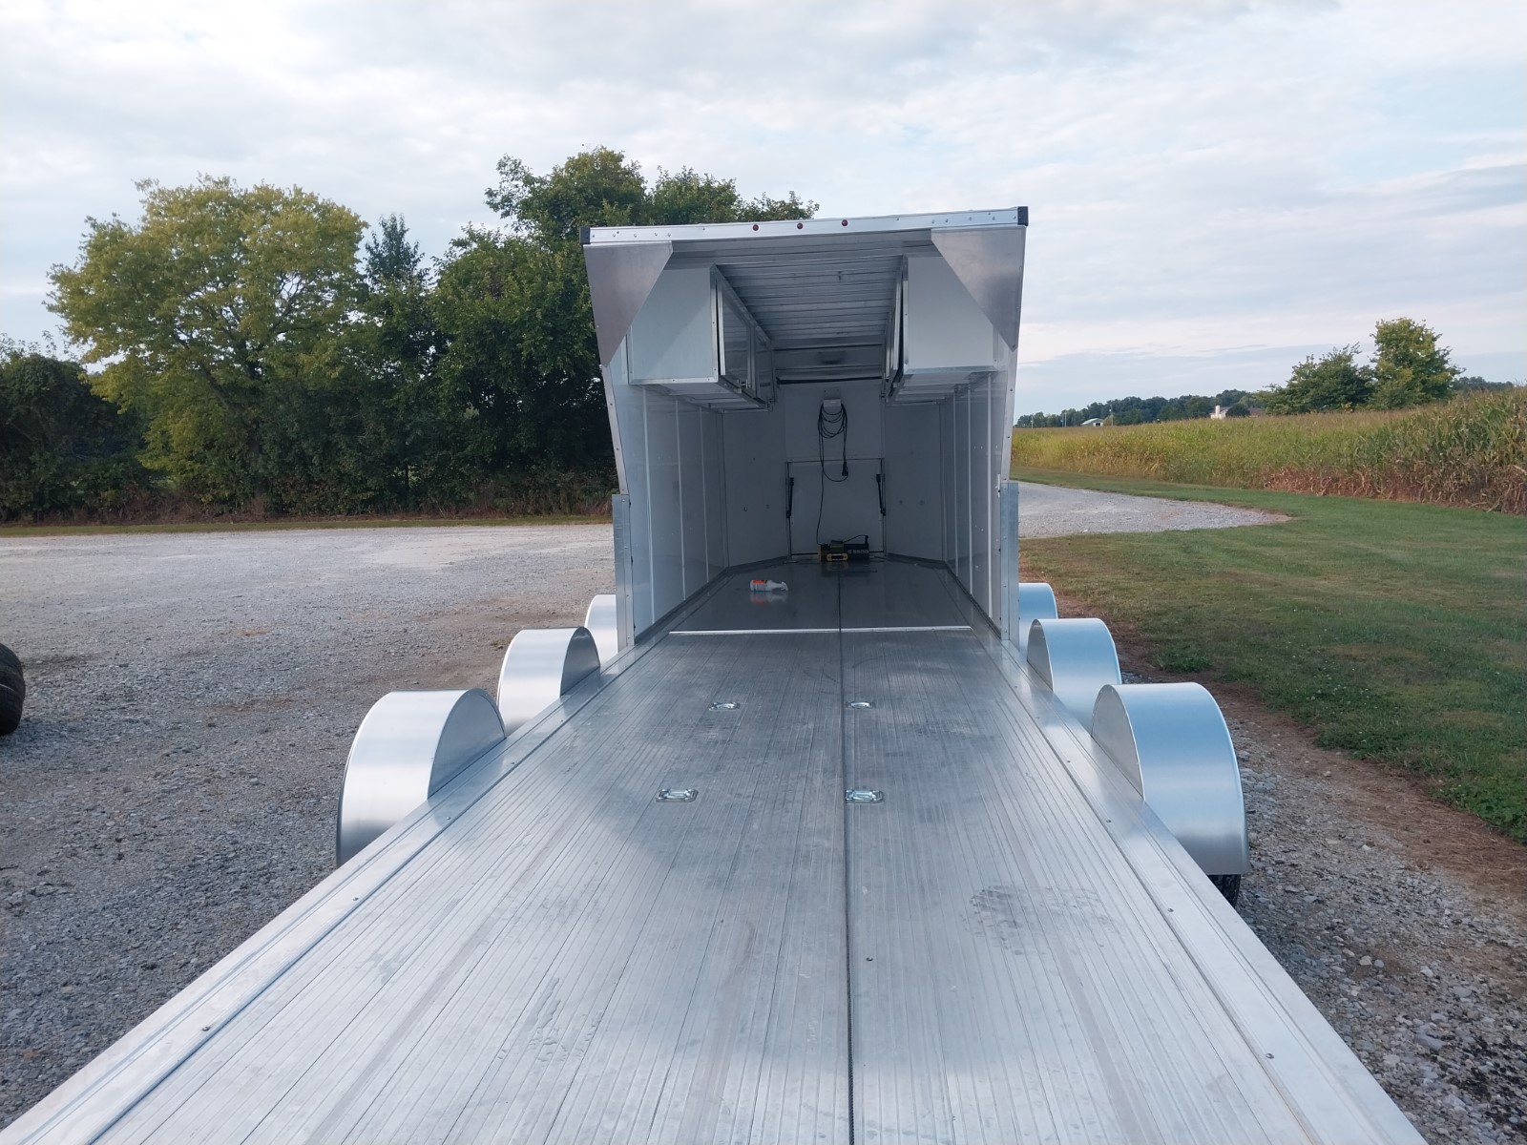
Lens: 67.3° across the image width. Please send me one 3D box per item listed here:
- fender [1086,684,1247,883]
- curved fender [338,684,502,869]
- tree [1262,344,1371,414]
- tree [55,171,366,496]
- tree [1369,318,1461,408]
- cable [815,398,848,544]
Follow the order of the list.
[{"bbox_3d":[1.231,0.579,3.570,0.273,0.450,0.845,-1,5,5],"label":"fender"},{"bbox_3d":[-1.090,0.618,3.771,0.273,0.450,0.845,-1,5,5],"label":"curved fender"},{"bbox_3d":[33.981,-10.297,70.374,6.291,7.188,6.291,1,7,26],"label":"tree"},{"bbox_3d":[-16.392,-6.735,34.522,8.430,10.034,8.008,-4,7,-25],"label":"tree"},{"bbox_3d":[39.861,-11.215,70.453,4.875,8.710,4.875,2,7,29],"label":"tree"},{"bbox_3d":[0.694,-0.997,11.508,0.323,1.462,0.200,-1,6,5],"label":"cable"}]

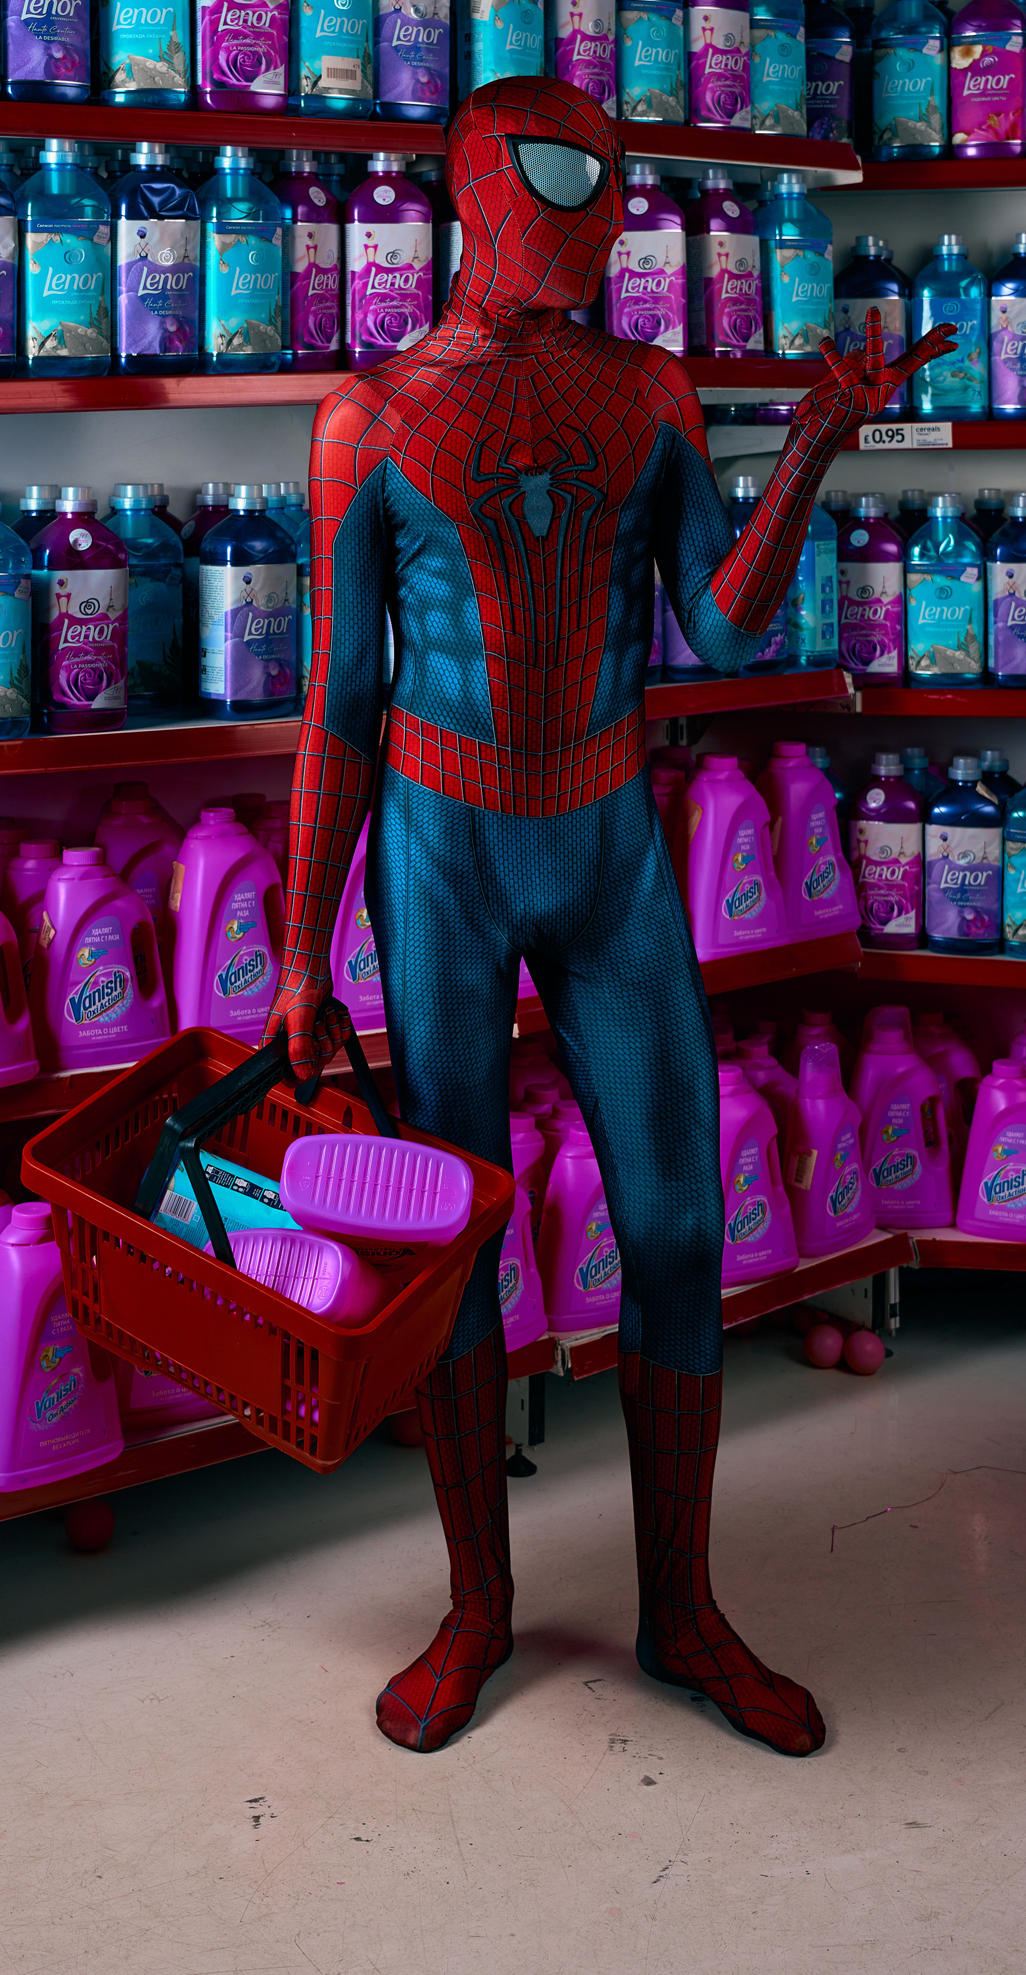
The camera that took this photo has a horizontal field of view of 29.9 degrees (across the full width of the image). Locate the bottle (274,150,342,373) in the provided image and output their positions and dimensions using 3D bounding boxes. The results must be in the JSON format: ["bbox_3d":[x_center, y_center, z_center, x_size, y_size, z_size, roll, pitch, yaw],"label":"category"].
[{"bbox_3d":[-0.287,-0.978,2.590,0.120,0.290,0.080,-10,14,-44],"label":"bottle"}]

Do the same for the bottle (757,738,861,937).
[{"bbox_3d":[0.426,-0.219,2.820,0.185,0.265,0.100,-9,13,-40],"label":"bottle"}]

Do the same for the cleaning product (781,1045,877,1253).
[{"bbox_3d":[0.460,0.228,2.790,0.125,0.275,0.085,-12,18,-41],"label":"cleaning product"}]

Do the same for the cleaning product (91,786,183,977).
[{"bbox_3d":[-0.480,-0.103,2.490,0.155,0.287,0.105,-7,15,-27],"label":"cleaning product"}]

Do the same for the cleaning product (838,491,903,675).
[{"bbox_3d":[0.563,-0.632,3.030,0.120,0.290,0.080,6,12,31],"label":"cleaning product"}]

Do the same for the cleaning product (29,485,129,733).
[{"bbox_3d":[-0.532,-0.469,2.365,0.116,0.288,0.086,-4,10,-23],"label":"cleaning product"}]

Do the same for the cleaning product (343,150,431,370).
[{"bbox_3d":[-0.170,-0.992,2.620,0.116,0.288,0.086,-1,9,-9],"label":"cleaning product"}]

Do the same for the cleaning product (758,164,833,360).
[{"bbox_3d":[0.453,-1.169,3.110,0.120,0.290,0.080,-7,12,-36],"label":"cleaning product"}]

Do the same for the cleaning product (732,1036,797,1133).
[{"bbox_3d":[0.369,0.218,2.780,0.155,0.287,0.105,-9,16,-32],"label":"cleaning product"}]

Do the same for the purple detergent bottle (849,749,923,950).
[{"bbox_3d":[0.566,-0.212,2.920,0.116,0.288,0.086,3,9,18],"label":"purple detergent bottle"}]

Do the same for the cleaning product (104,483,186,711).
[{"bbox_3d":[-0.506,-0.532,2.600,0.120,0.298,0.086,-6,15,-23],"label":"cleaning product"}]

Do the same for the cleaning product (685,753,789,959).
[{"bbox_3d":[0.310,-0.186,2.700,0.185,0.265,0.100,-9,13,-40],"label":"cleaning product"}]

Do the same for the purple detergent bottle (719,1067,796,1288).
[{"bbox_3d":[0.311,0.256,2.760,0.182,0.280,0.112,-5,10,-30],"label":"purple detergent bottle"}]

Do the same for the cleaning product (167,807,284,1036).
[{"bbox_3d":[-0.348,-0.081,2.420,0.155,0.287,0.105,-7,15,-28],"label":"cleaning product"}]

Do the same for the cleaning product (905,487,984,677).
[{"bbox_3d":[0.687,-0.636,3.050,0.120,0.298,0.086,3,14,13],"label":"cleaning product"}]

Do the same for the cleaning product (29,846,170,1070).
[{"bbox_3d":[-0.507,-0.043,2.360,0.178,0.255,0.115,-7,15,-28],"label":"cleaning product"}]

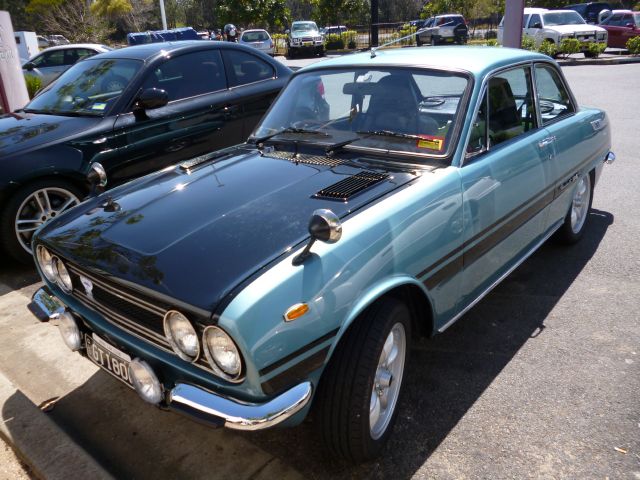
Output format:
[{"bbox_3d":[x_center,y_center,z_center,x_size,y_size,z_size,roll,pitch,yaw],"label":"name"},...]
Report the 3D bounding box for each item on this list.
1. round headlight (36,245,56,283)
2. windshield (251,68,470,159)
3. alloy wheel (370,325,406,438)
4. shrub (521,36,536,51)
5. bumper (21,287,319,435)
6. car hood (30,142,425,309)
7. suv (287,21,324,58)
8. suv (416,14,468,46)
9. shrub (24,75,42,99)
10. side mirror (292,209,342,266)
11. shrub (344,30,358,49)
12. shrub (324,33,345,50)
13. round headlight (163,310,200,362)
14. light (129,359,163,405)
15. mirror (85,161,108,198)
[{"bbox_3d":[-1.090,0.089,2.107,0.165,0.165,0.090,14,27,38],"label":"round headlight"},{"bbox_3d":[0.160,-0.643,2.518,1.180,0.450,0.100,14,-13,38],"label":"windshield"},{"bbox_3d":[0.176,0.490,1.859,0.160,0.405,0.405,8,24,27],"label":"alloy wheel"},{"bbox_3d":[6.524,-6.039,16.200,0.580,0.680,0.580,-4,20,0],"label":"shrub"},{"bbox_3d":[-0.643,0.359,1.868,1.410,0.150,0.280,14,27,39],"label":"bumper"},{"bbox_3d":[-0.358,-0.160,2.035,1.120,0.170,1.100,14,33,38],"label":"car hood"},{"bbox_3d":[-0.811,-11.659,30.000,1.840,1.840,4.750,-5,20,-4],"label":"suv"},{"bbox_3d":[7.413,-12.768,31.800,1.750,1.690,4.450,-6,21,-6],"label":"suv"},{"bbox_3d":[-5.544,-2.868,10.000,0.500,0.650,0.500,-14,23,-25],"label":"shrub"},{"bbox_3d":[0.005,-0.008,1.479,0.115,0.155,0.150,14,27,38],"label":"side mirror"},{"bbox_3d":[1.935,-12.316,31.800,0.900,1.050,0.900,-2,21,4],"label":"shrub"},{"bbox_3d":[0.882,-12.078,31.500,1.150,1.050,1.150,-3,21,3],"label":"shrub"},{"bbox_3d":[-0.391,0.275,1.516,0.165,0.165,0.080,14,27,39],"label":"round headlight"},{"bbox_3d":[-0.526,0.431,1.607,0.160,0.160,0.085,14,27,39],"label":"light"},{"bbox_3d":[-1.019,-0.251,2.302,0.115,0.150,0.130,14,27,39],"label":"mirror"}]

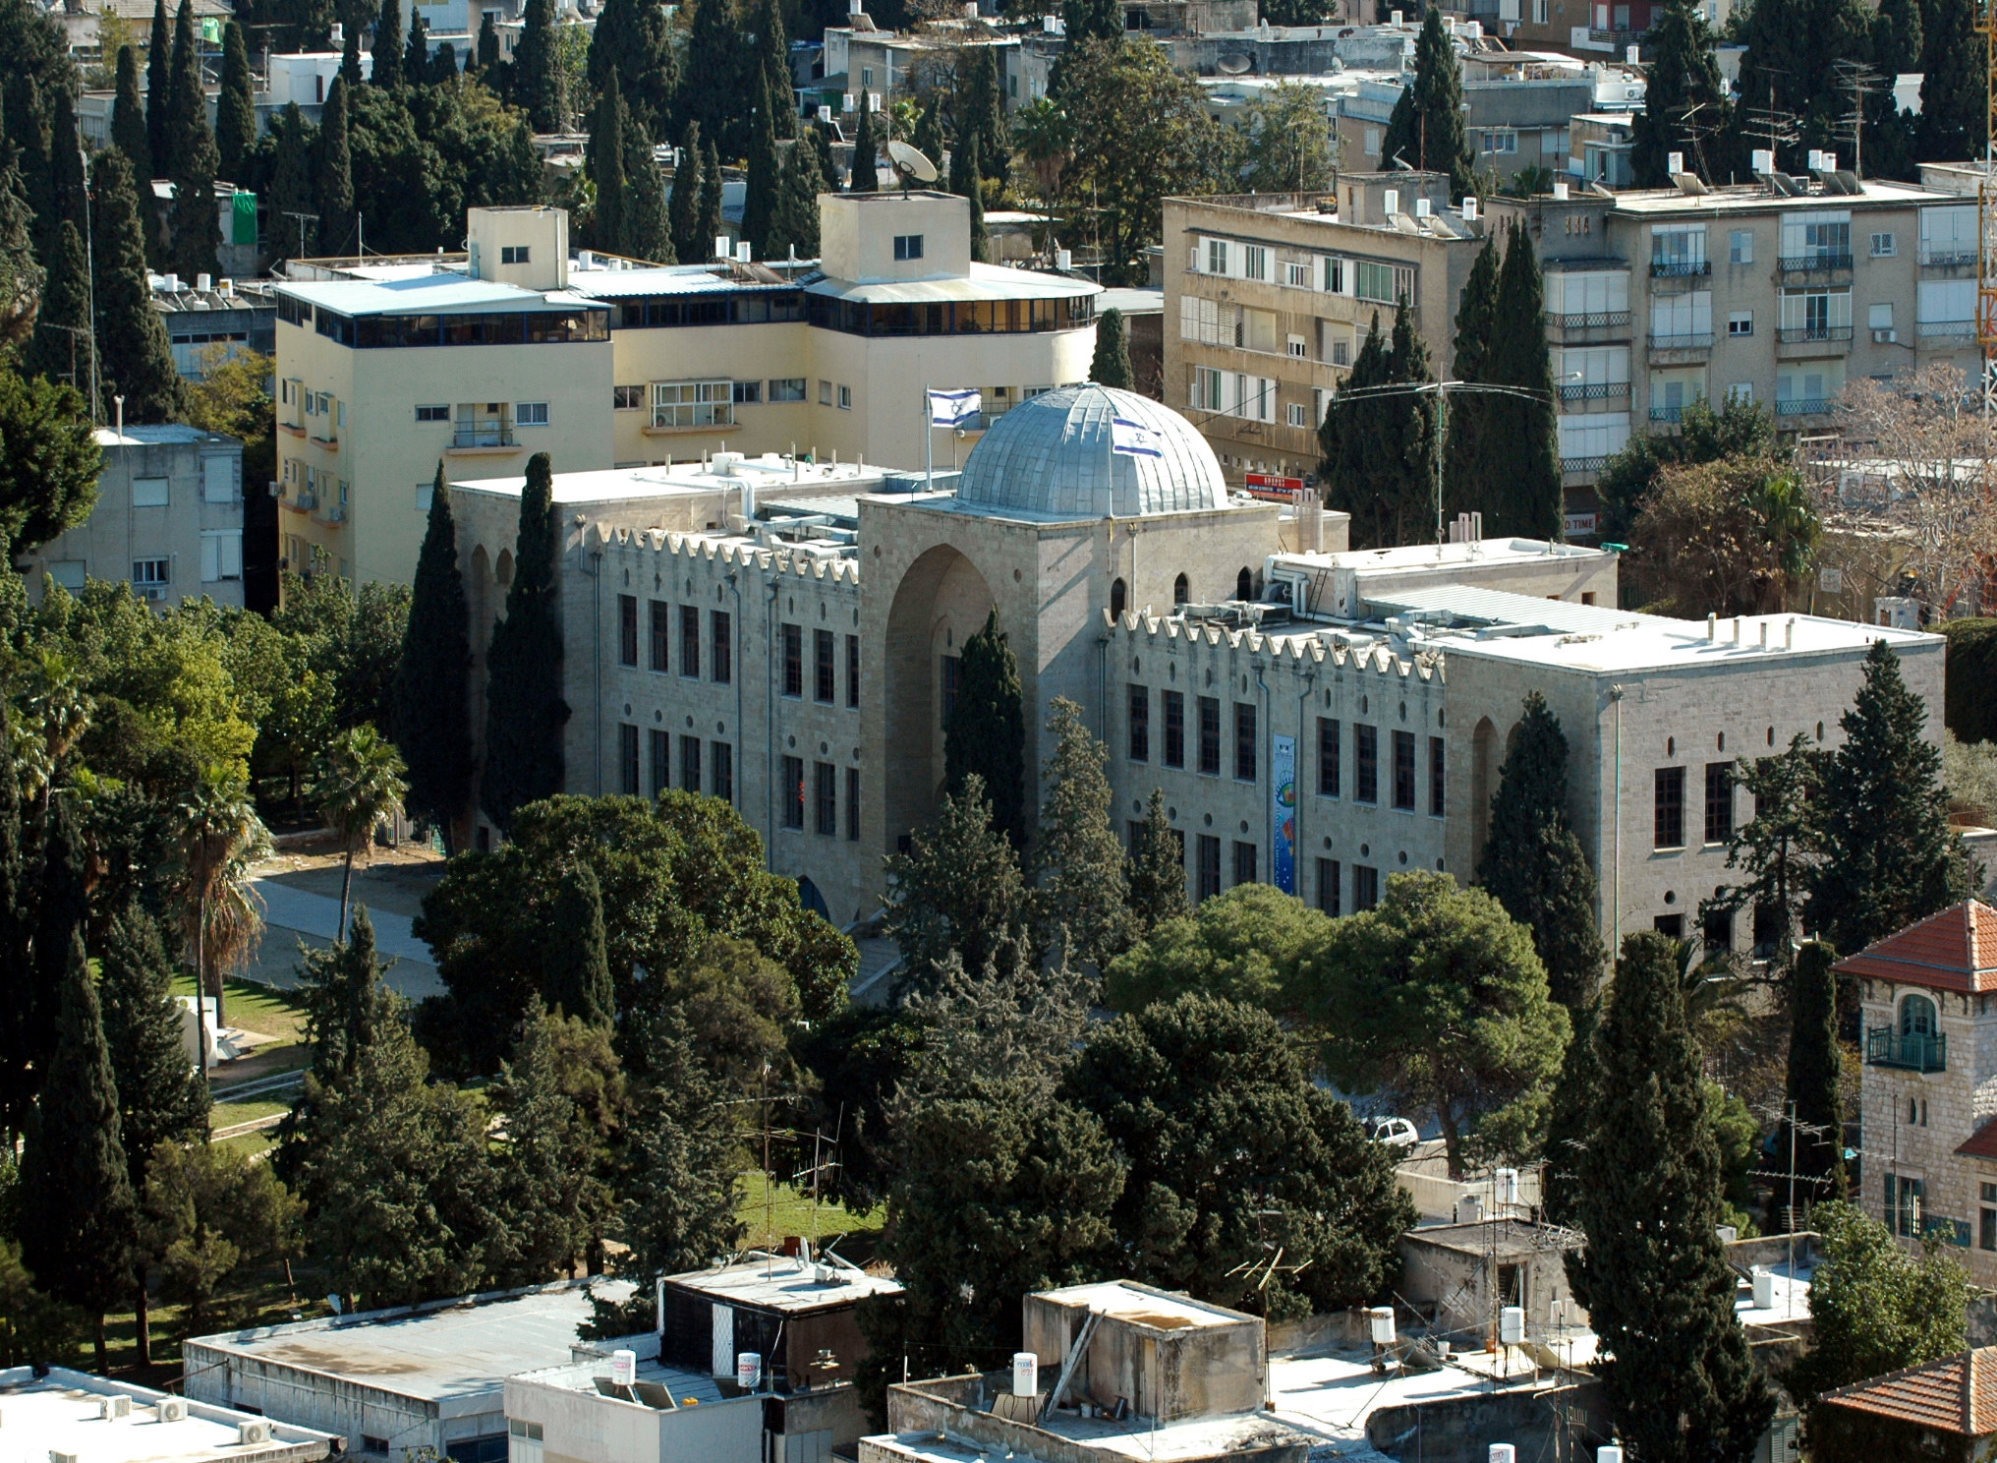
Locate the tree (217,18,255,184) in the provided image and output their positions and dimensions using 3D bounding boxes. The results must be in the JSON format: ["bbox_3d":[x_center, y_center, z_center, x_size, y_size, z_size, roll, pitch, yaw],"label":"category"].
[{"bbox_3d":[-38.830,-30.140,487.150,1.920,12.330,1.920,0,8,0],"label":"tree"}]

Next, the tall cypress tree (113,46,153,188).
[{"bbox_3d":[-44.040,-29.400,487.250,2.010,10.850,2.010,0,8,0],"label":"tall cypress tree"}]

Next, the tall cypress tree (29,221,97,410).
[{"bbox_3d":[-46.330,-17.880,473.990,3.400,14.690,3.400,-1,8,-6],"label":"tall cypress tree"}]

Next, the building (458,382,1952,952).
[{"bbox_3d":[7.973,-2.939,371.664,24.530,22.880,73.610,-6,10,-36],"label":"building"}]

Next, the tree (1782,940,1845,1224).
[{"bbox_3d":[27.570,12.120,323.810,2.150,10.260,2.150,0,8,5],"label":"tree"}]

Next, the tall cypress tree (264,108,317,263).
[{"bbox_3d":[-34.021,-23.389,460.930,2.500,13.500,2.500,0,8,0],"label":"tall cypress tree"}]

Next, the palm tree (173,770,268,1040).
[{"bbox_3d":[-28.350,6.180,349.260,3.510,10.020,3.510,0,8,0],"label":"palm tree"}]

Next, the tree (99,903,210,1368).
[{"bbox_3d":[-28.110,13.410,318.120,3.650,15.650,3.650,-1,8,-5],"label":"tree"}]

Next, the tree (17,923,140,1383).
[{"bbox_3d":[-28.150,12.850,293.110,3.580,13.940,3.580,0,8,0],"label":"tree"}]

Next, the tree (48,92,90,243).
[{"bbox_3d":[-44.202,-23.797,455.930,2.300,13.500,2.300,0,8,0],"label":"tree"}]

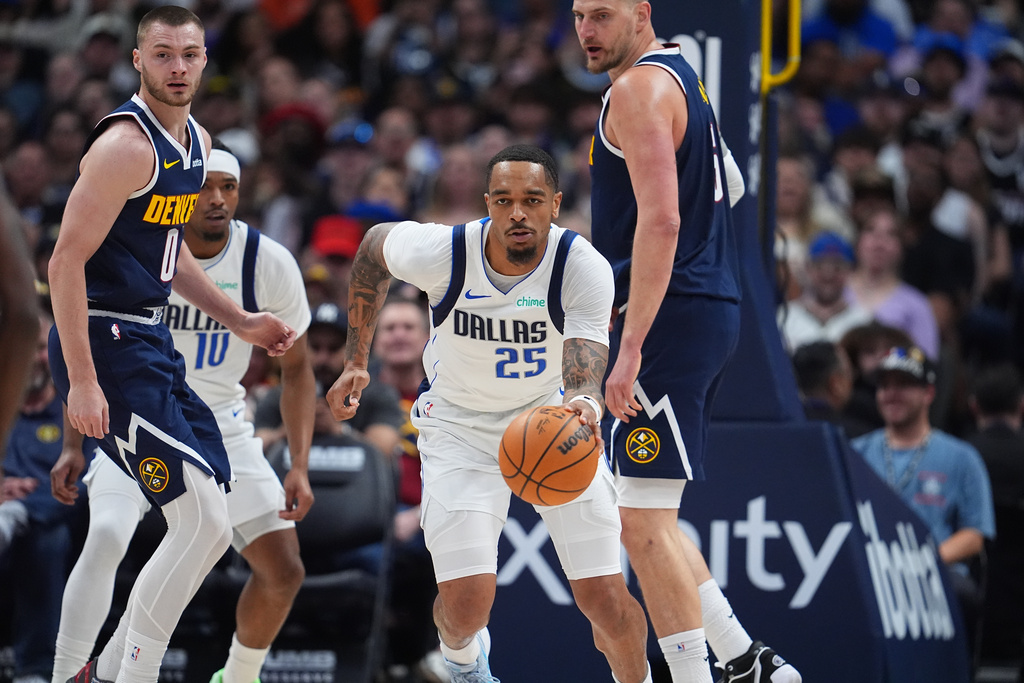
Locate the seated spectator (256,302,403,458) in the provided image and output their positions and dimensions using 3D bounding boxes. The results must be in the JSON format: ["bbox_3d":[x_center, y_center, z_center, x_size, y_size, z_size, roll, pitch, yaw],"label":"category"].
[{"bbox_3d":[-0.619,0.465,38.600,0.530,1.200,0.750,0,-1,9],"label":"seated spectator"}]

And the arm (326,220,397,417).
[{"bbox_3d":[-0.365,-0.049,27.600,0.170,0.480,0.220,0,-1,9],"label":"arm"}]

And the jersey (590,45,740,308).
[{"bbox_3d":[0.379,-0.407,28.100,0.350,0.660,0.470,0,-1,9],"label":"jersey"}]

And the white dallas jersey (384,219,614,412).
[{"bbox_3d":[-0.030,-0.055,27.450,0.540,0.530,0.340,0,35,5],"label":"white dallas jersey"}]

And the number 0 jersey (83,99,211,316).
[{"bbox_3d":[-0.896,-0.338,27.900,0.290,0.550,0.390,14,6,33],"label":"number 0 jersey"}]

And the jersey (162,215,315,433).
[{"bbox_3d":[-0.768,-0.038,28.800,0.520,0.560,0.320,0,21,5],"label":"jersey"}]

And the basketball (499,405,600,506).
[{"bbox_3d":[0.088,0.274,27.200,0.240,0.240,0.240,0,-1,0],"label":"basketball"}]

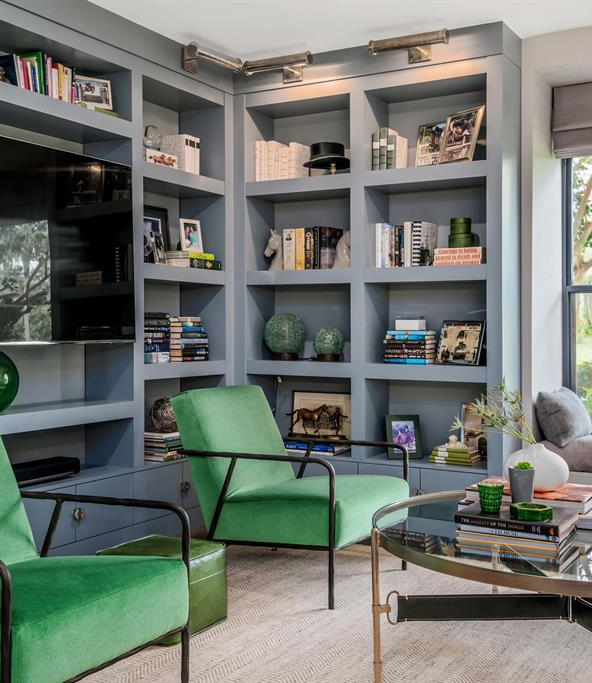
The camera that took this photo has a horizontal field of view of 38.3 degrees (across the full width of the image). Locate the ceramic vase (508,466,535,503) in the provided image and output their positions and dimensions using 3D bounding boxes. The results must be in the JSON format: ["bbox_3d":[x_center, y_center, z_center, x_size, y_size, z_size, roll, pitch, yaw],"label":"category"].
[{"bbox_3d":[0.708,0.458,2.671,0.081,0.130,0.081,1,1,30],"label":"ceramic vase"}]

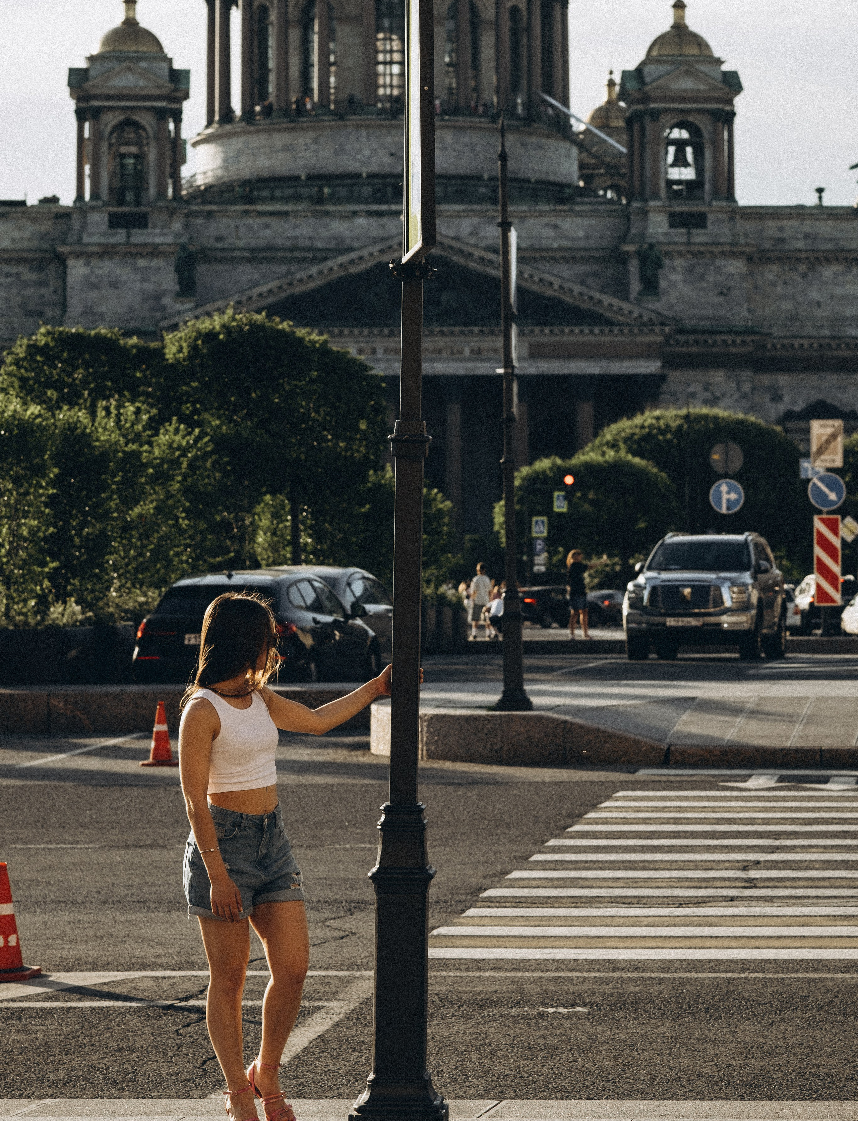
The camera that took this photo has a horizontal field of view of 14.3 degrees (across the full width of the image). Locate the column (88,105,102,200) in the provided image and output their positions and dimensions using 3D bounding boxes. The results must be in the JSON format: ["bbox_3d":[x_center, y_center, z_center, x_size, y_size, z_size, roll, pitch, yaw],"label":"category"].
[{"bbox_3d":[-29.768,-36.146,305.900,1.200,8.400,1.200,0,0,-4],"label":"column"}]

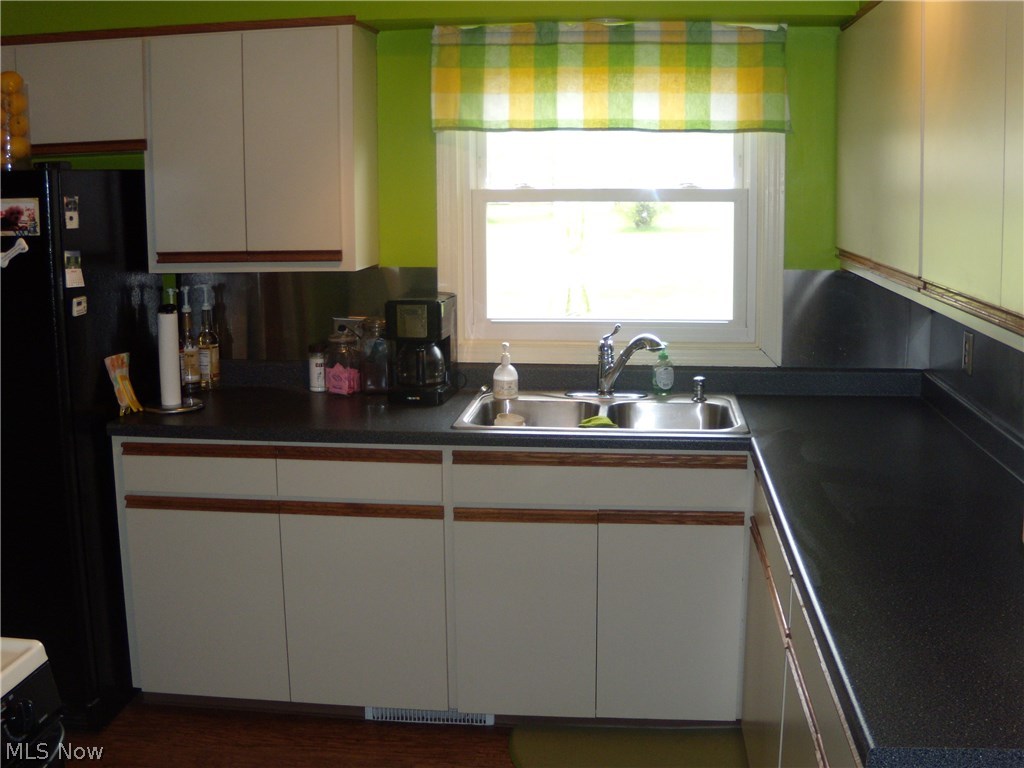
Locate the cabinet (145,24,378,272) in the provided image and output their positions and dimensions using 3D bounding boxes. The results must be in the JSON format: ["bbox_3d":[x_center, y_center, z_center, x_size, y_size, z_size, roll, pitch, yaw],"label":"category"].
[{"bbox_3d":[-0.790,-0.740,3.420,0.667,0.739,0.291,1,11,7],"label":"cabinet"}]

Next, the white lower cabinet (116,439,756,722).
[{"bbox_3d":[-0.225,0.541,3.430,1.877,0.861,0.608,1,11,7],"label":"white lower cabinet"}]

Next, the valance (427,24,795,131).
[{"bbox_3d":[0.298,-0.958,3.340,1.123,0.338,0.086,1,11,7],"label":"valance"}]

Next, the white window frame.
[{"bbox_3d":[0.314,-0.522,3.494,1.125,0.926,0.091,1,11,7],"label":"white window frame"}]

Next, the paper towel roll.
[{"bbox_3d":[-1.071,-0.082,3.338,0.075,0.303,0.075,0,11,0],"label":"paper towel roll"}]

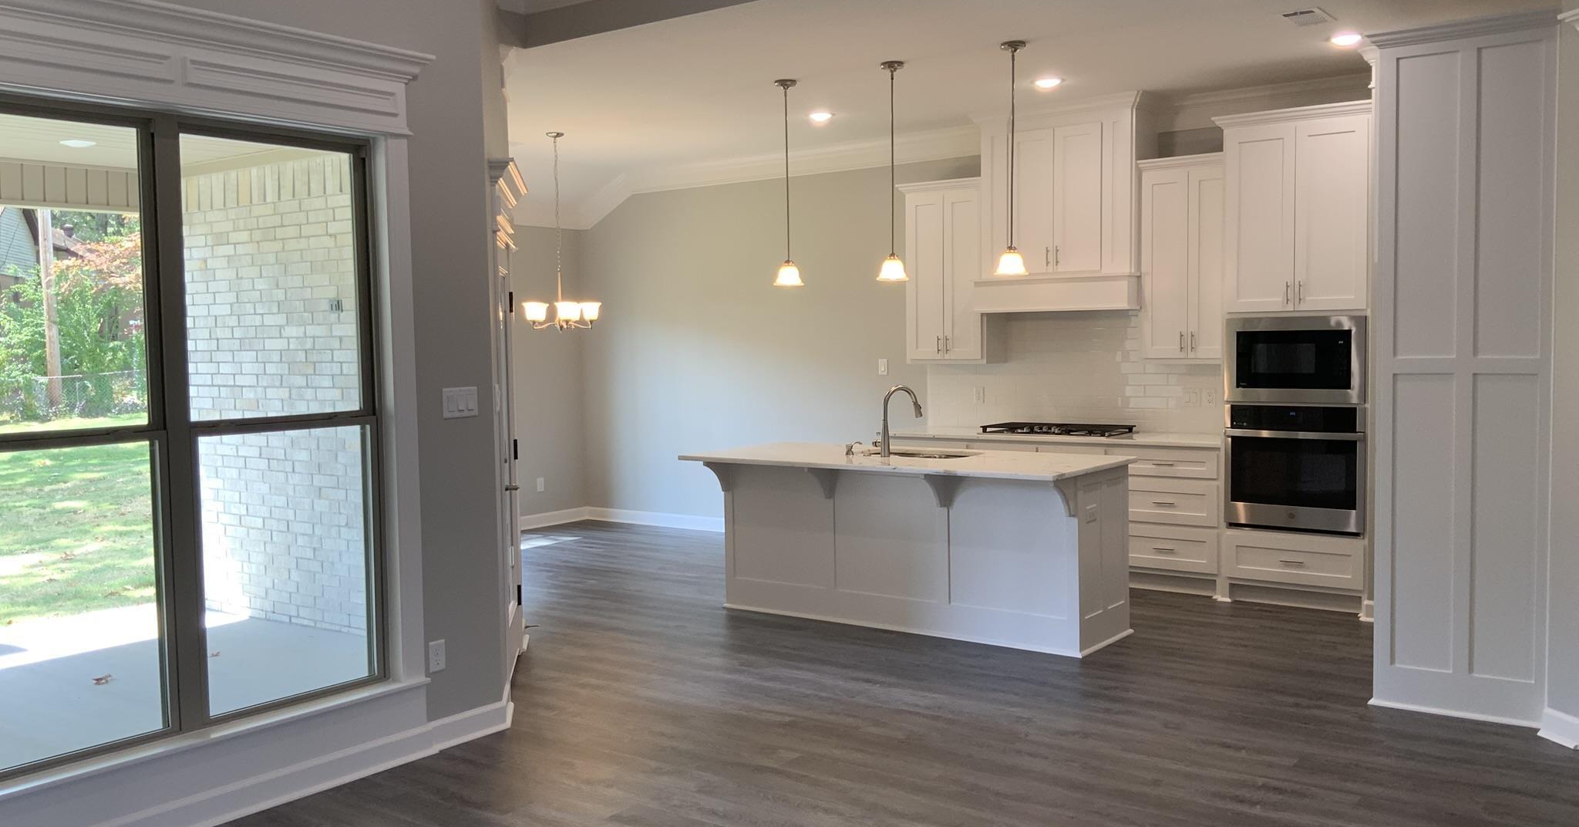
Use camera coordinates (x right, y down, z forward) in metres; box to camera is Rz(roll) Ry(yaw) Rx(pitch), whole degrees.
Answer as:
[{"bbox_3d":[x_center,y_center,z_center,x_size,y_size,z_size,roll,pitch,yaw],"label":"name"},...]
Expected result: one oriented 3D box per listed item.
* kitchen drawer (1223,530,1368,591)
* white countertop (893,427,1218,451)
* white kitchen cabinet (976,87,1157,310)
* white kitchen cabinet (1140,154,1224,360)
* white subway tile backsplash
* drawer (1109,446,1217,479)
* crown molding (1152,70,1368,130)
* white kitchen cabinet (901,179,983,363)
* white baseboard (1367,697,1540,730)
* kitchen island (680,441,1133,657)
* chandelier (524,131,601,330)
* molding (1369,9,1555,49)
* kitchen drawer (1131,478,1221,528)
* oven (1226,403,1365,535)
[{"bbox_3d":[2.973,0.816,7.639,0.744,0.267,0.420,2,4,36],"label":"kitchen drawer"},{"bbox_3d":[1.767,0.167,8.577,2.281,0.031,0.644,2,4,37],"label":"white countertop"},{"bbox_3d":[1.798,-1.308,8.508,1.118,1.309,0.544,2,4,37],"label":"white kitchen cabinet"},{"bbox_3d":[2.514,-0.932,8.158,0.590,1.253,0.345,2,4,36],"label":"white kitchen cabinet"},{"bbox_3d":[1.907,-0.272,8.848,2.275,0.792,0.030,2,4,36],"label":"white subway tile backsplash"},{"bbox_3d":[2.365,0.282,8.070,0.672,0.159,0.514,2,4,37],"label":"drawer"},{"bbox_3d":[2.869,-1.869,7.974,1.360,0.203,0.110,2,4,36],"label":"crown molding"},{"bbox_3d":[1.140,-0.962,9.163,0.645,1.234,0.345,2,4,36],"label":"white kitchen cabinet"},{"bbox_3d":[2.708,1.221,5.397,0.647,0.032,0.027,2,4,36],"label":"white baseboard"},{"bbox_3d":[0.610,0.699,7.247,2.311,0.920,1.057,2,4,37],"label":"kitchen island"},{"bbox_3d":[-1.635,-1.272,9.338,0.554,1.367,0.554,-1,4,0],"label":"chandelier"},{"bbox_3d":[2.639,-1.506,5.220,0.685,0.058,0.060,2,4,36],"label":"molding"},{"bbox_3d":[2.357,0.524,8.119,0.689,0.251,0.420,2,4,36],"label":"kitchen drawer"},{"bbox_3d":[2.984,0.300,7.640,0.765,0.717,0.624,2,4,37],"label":"oven"}]

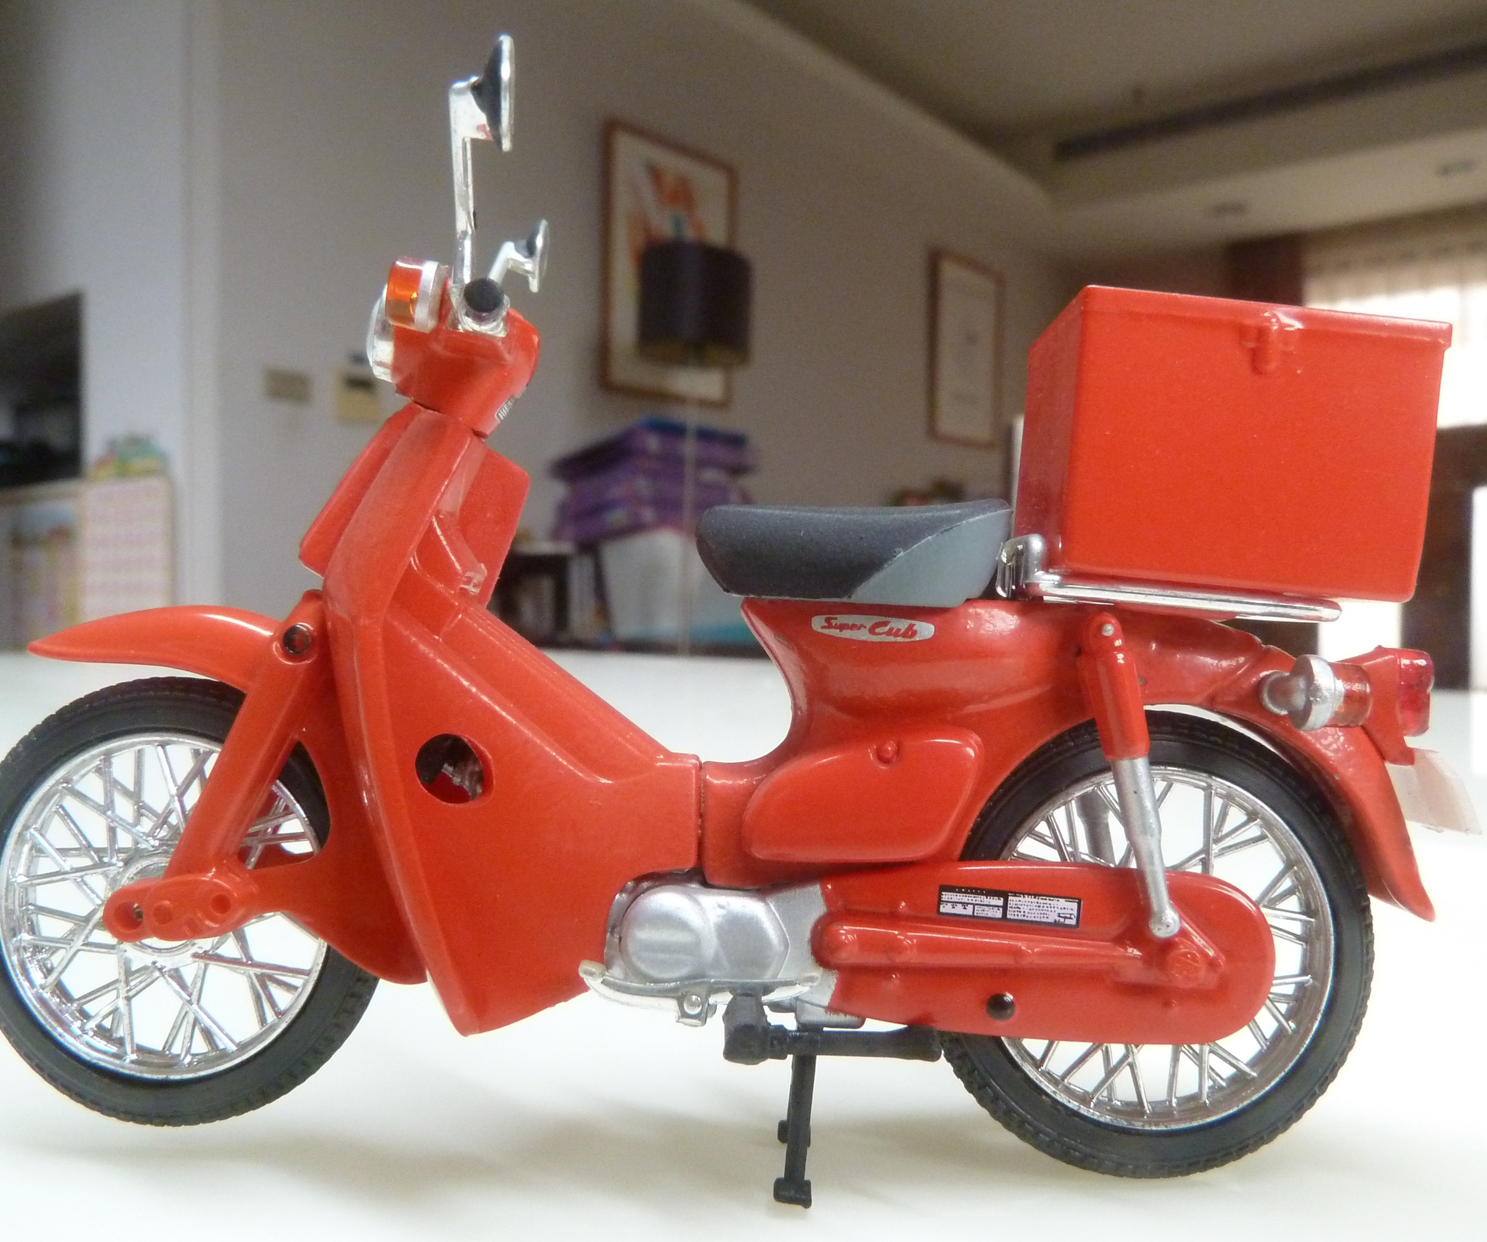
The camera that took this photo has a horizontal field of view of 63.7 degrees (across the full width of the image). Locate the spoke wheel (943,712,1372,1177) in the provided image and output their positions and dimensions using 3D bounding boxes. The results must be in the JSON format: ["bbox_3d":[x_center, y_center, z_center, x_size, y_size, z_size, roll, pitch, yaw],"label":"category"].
[{"bbox_3d":[0.040,0.032,0.117,0.045,0.045,0.006,2,2,2],"label":"spoke wheel"}]

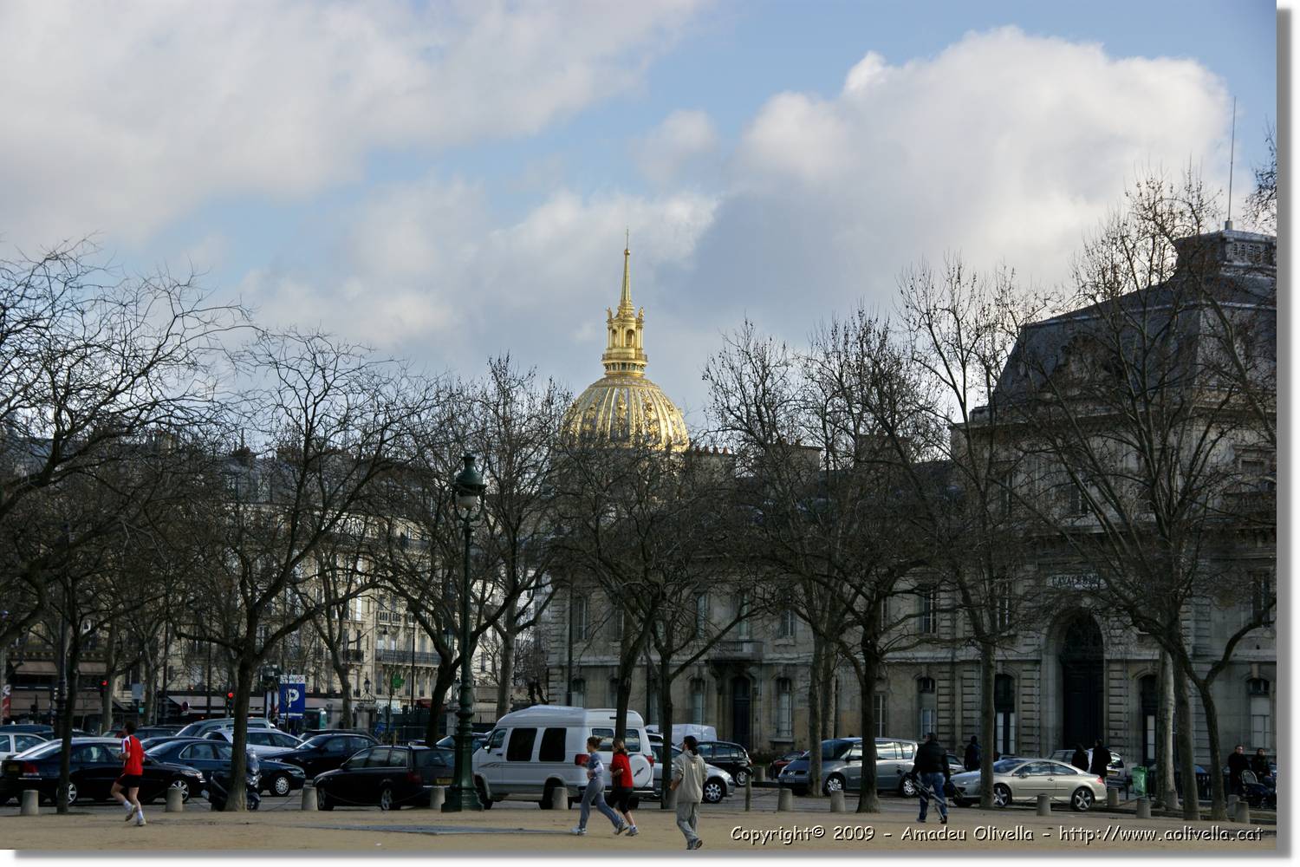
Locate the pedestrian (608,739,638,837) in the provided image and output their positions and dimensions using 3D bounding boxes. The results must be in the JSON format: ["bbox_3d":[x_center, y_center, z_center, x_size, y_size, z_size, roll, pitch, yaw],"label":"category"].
[{"bbox_3d":[-0.435,5.839,62.500,0.550,1.610,0.480,-1,-5,22],"label":"pedestrian"}]

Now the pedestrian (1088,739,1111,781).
[{"bbox_3d":[13.251,9.905,111.929,0.580,1.760,0.500,0,-5,11],"label":"pedestrian"}]

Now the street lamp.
[{"bbox_3d":[-4.030,4.361,83.519,0.880,7.900,0.880,1,-5,0],"label":"street lamp"}]

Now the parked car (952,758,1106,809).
[{"bbox_3d":[10.628,9.897,107.056,4.810,1.400,1.870,3,-5,-26],"label":"parked car"}]

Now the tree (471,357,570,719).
[{"bbox_3d":[-3.997,4.335,118.548,3.400,13.600,3.400,1,-5,0],"label":"tree"}]

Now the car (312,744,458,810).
[{"bbox_3d":[-5.852,7.852,86.358,1.800,1.460,4.700,4,-6,-35],"label":"car"}]

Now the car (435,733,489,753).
[{"bbox_3d":[-5.431,9.943,115.938,4.300,1.550,1.770,5,-6,-41],"label":"car"}]

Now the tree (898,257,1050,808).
[{"bbox_3d":[8.334,2.523,96.560,3.900,13.900,3.900,1,-5,0],"label":"tree"}]

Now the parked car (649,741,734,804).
[{"bbox_3d":[-0.113,8.704,97.060,4.250,1.500,1.750,2,-5,-12],"label":"parked car"}]

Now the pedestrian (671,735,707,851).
[{"bbox_3d":[0.593,5.451,57.500,0.550,1.730,0.500,3,-5,-30],"label":"pedestrian"}]

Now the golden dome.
[{"bbox_3d":[-4.837,-18.302,785.000,25.900,44.500,25.900,1,-5,0],"label":"golden dome"}]

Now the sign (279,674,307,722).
[{"bbox_3d":[-13.190,9.717,140.000,0.950,1.670,0.200,1,-5,0],"label":"sign"}]

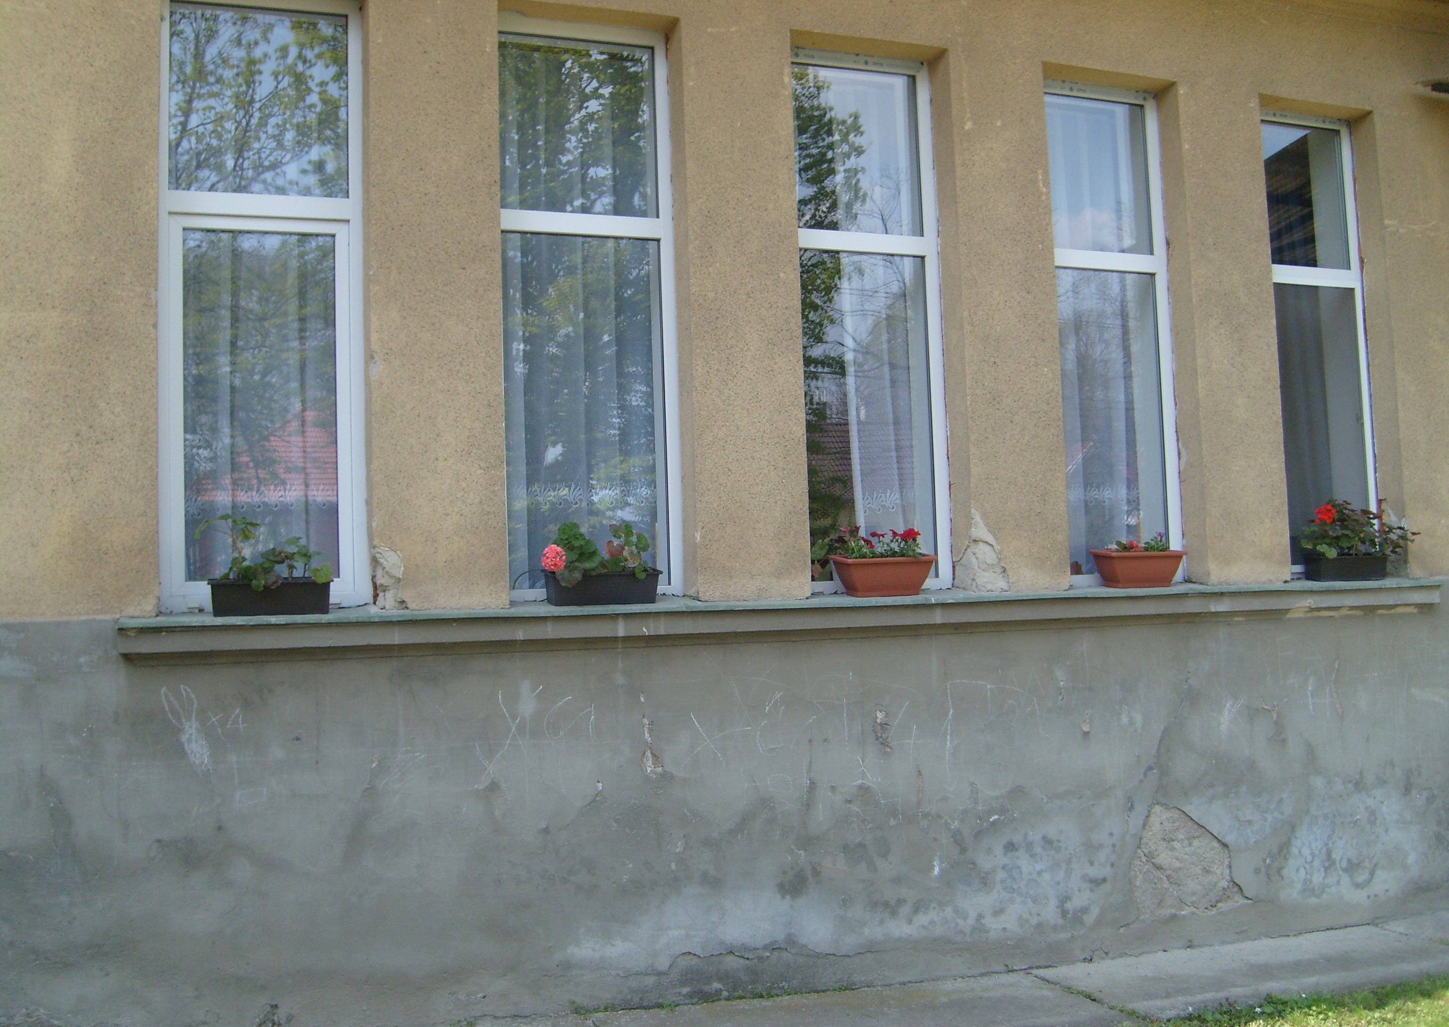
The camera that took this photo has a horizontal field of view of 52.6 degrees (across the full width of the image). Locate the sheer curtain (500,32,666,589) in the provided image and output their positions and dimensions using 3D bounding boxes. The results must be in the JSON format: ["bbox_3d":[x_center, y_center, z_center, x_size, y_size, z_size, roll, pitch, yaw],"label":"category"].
[{"bbox_3d":[-0.601,-0.818,5.931,0.780,2.270,0.100,0,-4,-21],"label":"sheer curtain"}]

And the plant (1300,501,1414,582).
[{"bbox_3d":[2.953,0.126,6.903,0.600,0.390,0.230,0,-4,-21],"label":"plant"}]

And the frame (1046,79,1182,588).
[{"bbox_3d":[1.704,-0.829,6.642,0.740,2.308,0.080,0,-4,-21],"label":"frame"}]

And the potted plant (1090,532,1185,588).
[{"bbox_3d":[1.815,0.205,6.432,0.385,0.248,0.200,0,-4,-21],"label":"potted plant"}]

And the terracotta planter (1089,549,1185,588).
[{"bbox_3d":[1.816,0.246,6.429,0.385,0.166,0.200,0,-4,-21],"label":"terracotta planter"}]

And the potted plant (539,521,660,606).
[{"bbox_3d":[-0.478,0.188,5.545,0.470,0.325,0.200,0,-4,-21],"label":"potted plant"}]

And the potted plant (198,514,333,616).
[{"bbox_3d":[-1.603,0.179,5.115,0.460,0.363,0.200,0,-4,-21],"label":"potted plant"}]

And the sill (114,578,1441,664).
[{"bbox_3d":[0.672,0.404,5.952,5.725,0.185,0.269,0,-4,-21],"label":"sill"}]

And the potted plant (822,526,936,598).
[{"bbox_3d":[0.644,0.194,5.974,0.415,0.293,0.200,0,-4,-21],"label":"potted plant"}]

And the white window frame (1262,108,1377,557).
[{"bbox_3d":[2.814,-0.831,7.098,0.742,2.308,0.080,0,-4,-21],"label":"white window frame"}]

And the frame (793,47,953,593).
[{"bbox_3d":[0.580,-0.824,6.201,0.742,2.308,0.080,0,-4,-21],"label":"frame"}]

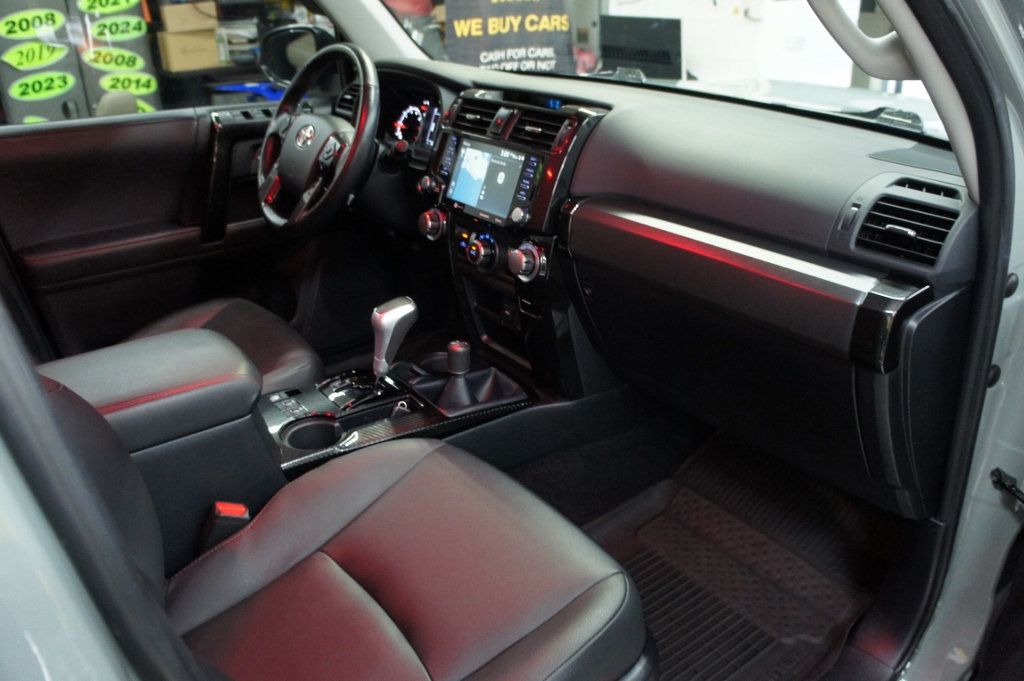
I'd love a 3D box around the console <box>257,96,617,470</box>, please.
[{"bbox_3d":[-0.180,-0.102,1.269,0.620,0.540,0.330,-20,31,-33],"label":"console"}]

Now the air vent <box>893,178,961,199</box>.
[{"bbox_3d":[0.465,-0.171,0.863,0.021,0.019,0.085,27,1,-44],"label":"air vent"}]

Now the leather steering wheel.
[{"bbox_3d":[-0.372,-0.393,1.499,0.090,0.380,0.380,19,7,-44],"label":"leather steering wheel"}]

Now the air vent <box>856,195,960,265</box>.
[{"bbox_3d":[0.447,-0.122,0.863,0.030,0.066,0.092,24,3,-44],"label":"air vent"}]

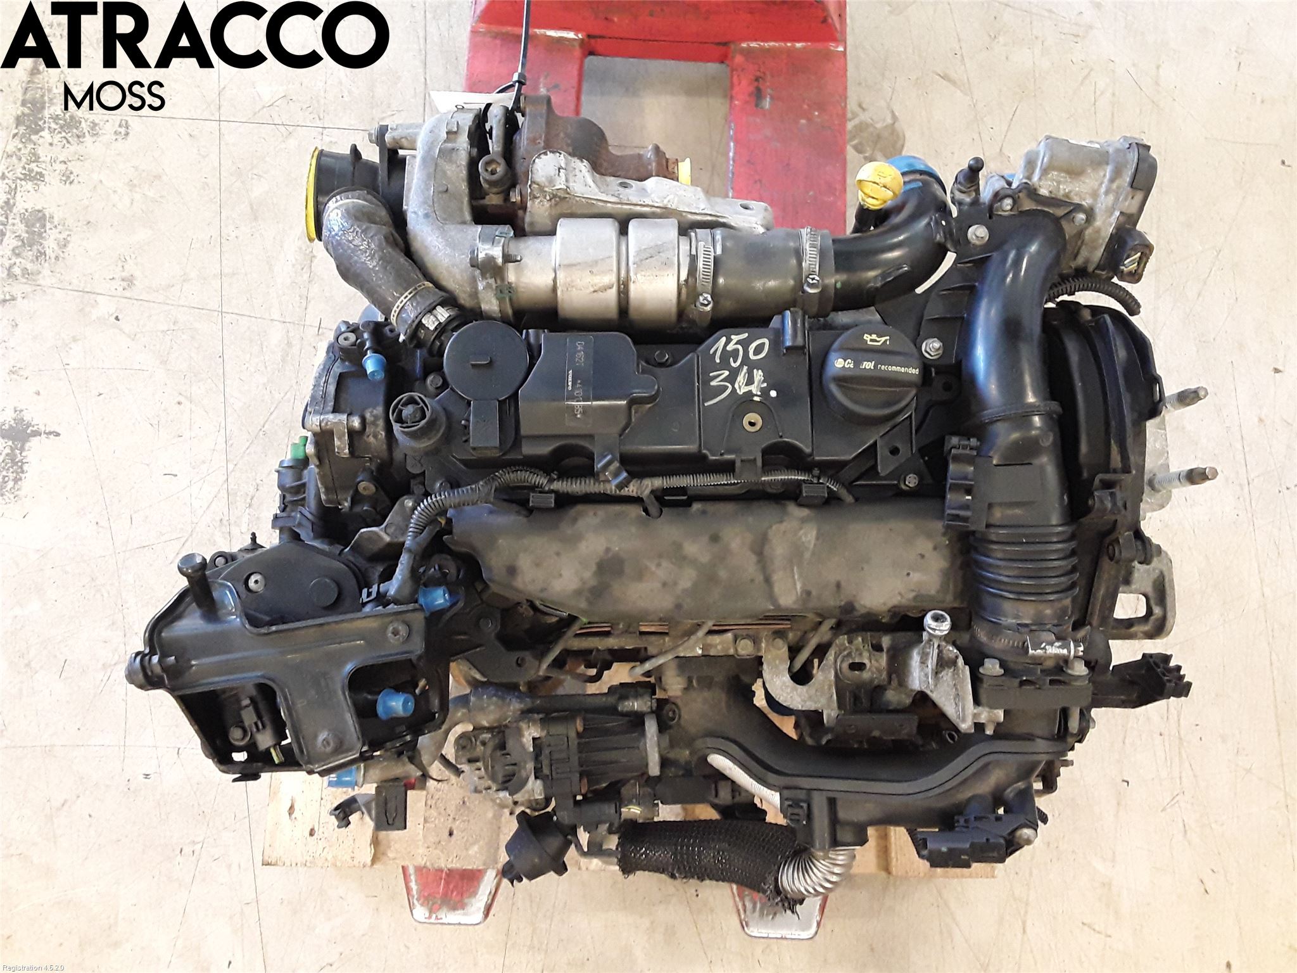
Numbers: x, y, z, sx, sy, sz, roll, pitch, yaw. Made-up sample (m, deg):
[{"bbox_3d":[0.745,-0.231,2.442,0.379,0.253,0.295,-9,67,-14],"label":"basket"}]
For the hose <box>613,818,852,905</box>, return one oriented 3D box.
[{"bbox_3d":[0.069,0.300,0.840,0.185,0.055,0.060,0,75,0],"label":"hose"}]

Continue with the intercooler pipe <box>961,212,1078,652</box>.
[{"bbox_3d":[0.250,-0.038,0.707,0.076,0.088,0.290,1,75,0],"label":"intercooler pipe"}]

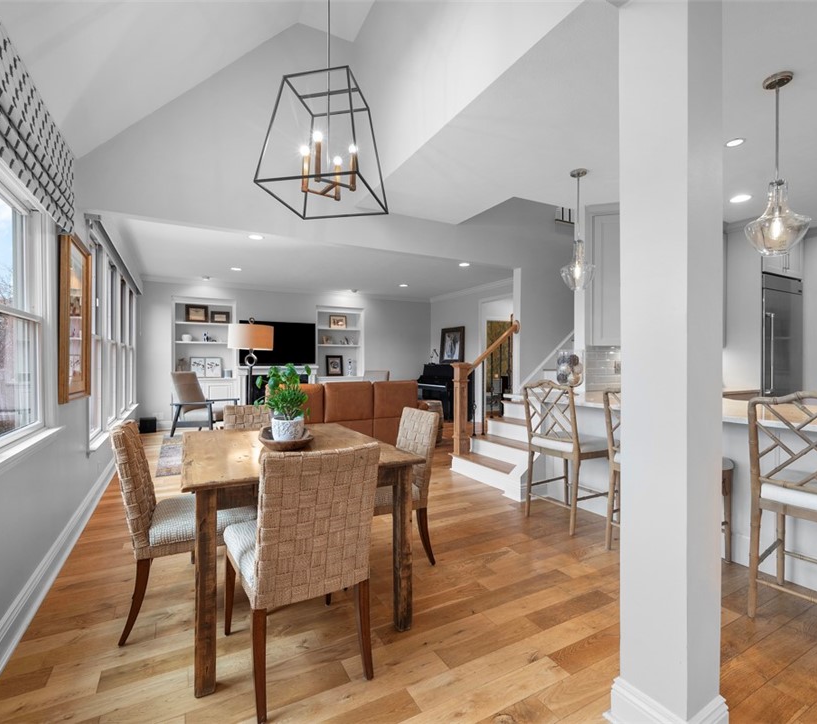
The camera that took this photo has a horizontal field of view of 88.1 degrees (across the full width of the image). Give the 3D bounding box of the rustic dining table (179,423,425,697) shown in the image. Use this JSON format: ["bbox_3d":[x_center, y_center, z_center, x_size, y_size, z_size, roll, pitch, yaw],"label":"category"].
[{"bbox_3d":[-0.662,0.831,2.283,0.980,0.769,1.318,0,0,-27],"label":"rustic dining table"}]

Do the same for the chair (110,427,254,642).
[{"bbox_3d":[-1.075,0.758,2.122,0.630,0.915,0.460,0,0,-25],"label":"chair"}]

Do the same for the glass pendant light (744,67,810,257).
[{"bbox_3d":[1.981,-1.055,2.265,0.268,0.940,0.268,0,0,-28],"label":"glass pendant light"}]

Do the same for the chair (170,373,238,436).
[{"bbox_3d":[-3.411,0.695,7.094,0.800,1.040,0.700,0,0,8],"label":"chair"}]

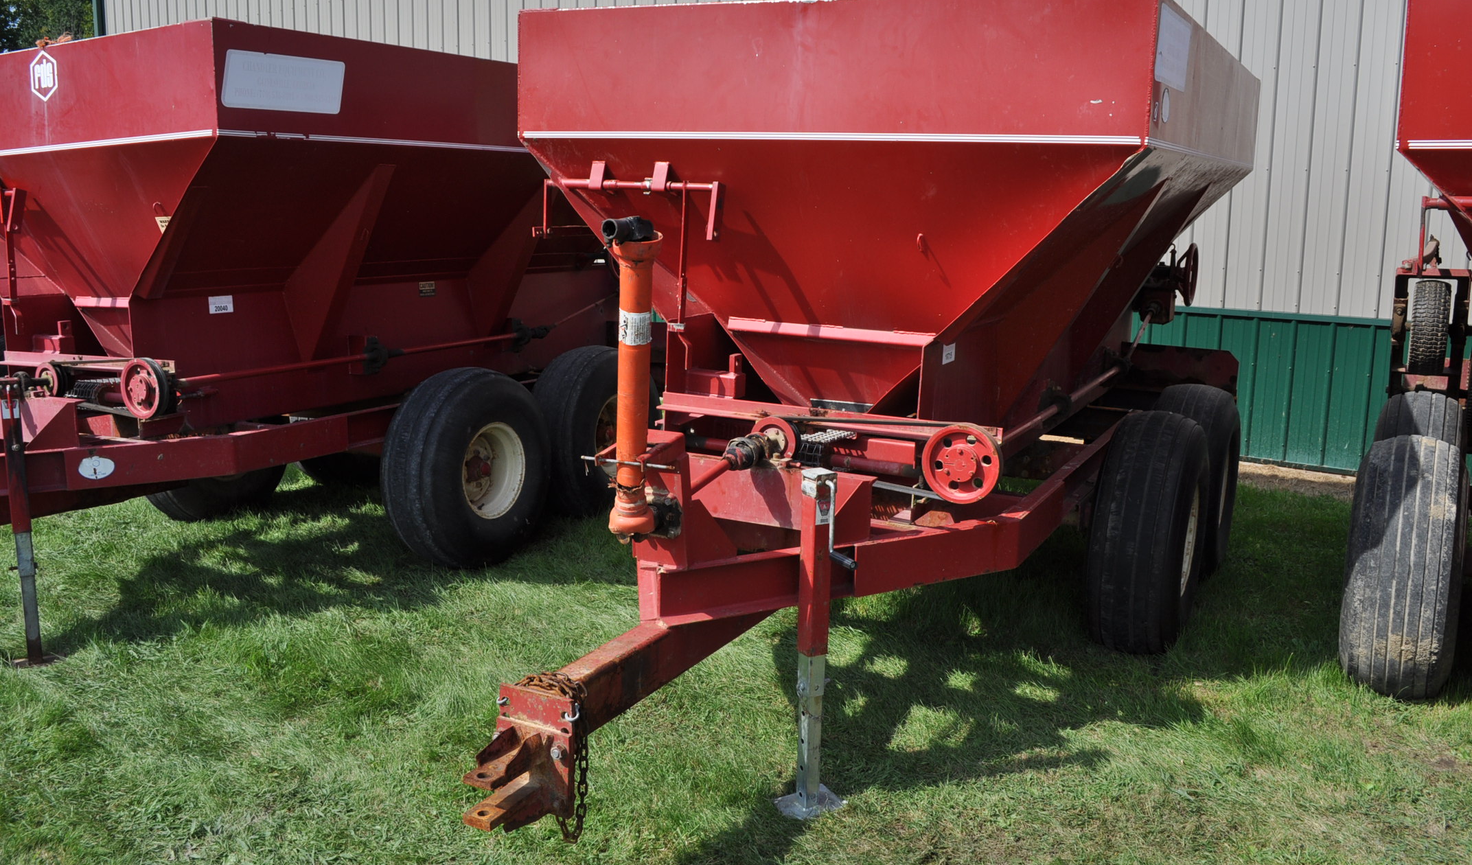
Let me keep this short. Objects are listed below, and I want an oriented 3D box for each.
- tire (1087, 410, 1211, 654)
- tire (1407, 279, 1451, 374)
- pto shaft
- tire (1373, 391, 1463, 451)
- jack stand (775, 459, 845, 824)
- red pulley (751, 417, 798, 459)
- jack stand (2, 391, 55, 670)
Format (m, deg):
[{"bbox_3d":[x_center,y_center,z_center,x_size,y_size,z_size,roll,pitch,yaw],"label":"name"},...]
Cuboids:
[{"bbox_3d":[1.508,0.372,4.467,0.316,0.880,0.880,8,13,27],"label":"tire"},{"bbox_3d":[2.871,-0.438,5.072,0.151,0.392,0.392,7,12,30],"label":"tire"},{"bbox_3d":[-0.246,-0.131,2.922,0.125,0.755,0.125,2,12,0],"label":"pto shaft"},{"bbox_3d":[2.737,0.273,4.937,0.329,0.886,0.886,7,12,30],"label":"tire"},{"bbox_3d":[0.206,0.568,3.320,0.145,0.943,0.155,-7,13,-35],"label":"jack stand"},{"bbox_3d":[0.122,0.027,3.610,0.145,0.145,0.065,8,13,27],"label":"red pulley"},{"bbox_3d":[-2.500,0.340,4.321,0.145,0.981,0.155,-6,12,-31],"label":"jack stand"}]

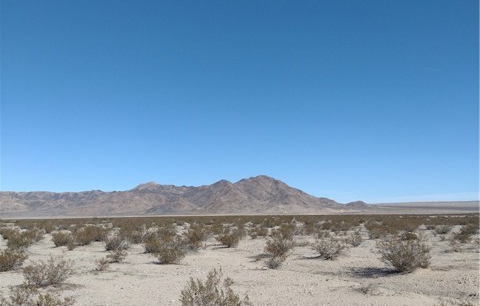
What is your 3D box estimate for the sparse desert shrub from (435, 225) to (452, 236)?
[{"bbox_3d":[15.305,5.818,37.598,1.354,0.707,1.286,-3,-8,22],"label":"sparse desert shrub"}]

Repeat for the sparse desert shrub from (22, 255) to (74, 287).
[{"bbox_3d":[-4.526,2.790,11.833,1.228,0.707,1.167,2,-8,-20],"label":"sparse desert shrub"}]

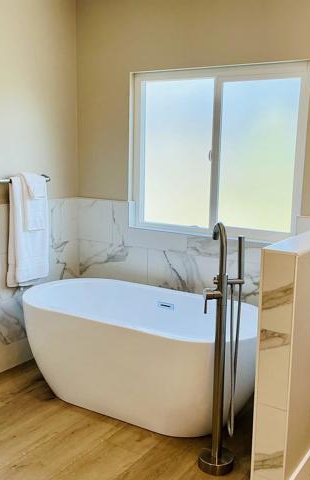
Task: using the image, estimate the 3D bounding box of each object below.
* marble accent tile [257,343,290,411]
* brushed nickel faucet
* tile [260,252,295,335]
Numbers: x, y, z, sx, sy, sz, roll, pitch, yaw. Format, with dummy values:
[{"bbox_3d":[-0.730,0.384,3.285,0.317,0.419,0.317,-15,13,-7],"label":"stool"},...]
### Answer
[{"bbox_3d":[0.449,0.512,1.956,0.128,0.242,0.015,7,11,32],"label":"marble accent tile"},{"bbox_3d":[0.293,0.486,2.345,0.182,1.129,0.278,0,10,-4],"label":"brushed nickel faucet"},{"bbox_3d":[0.455,0.191,1.902,0.128,0.300,0.015,7,11,32],"label":"tile"}]

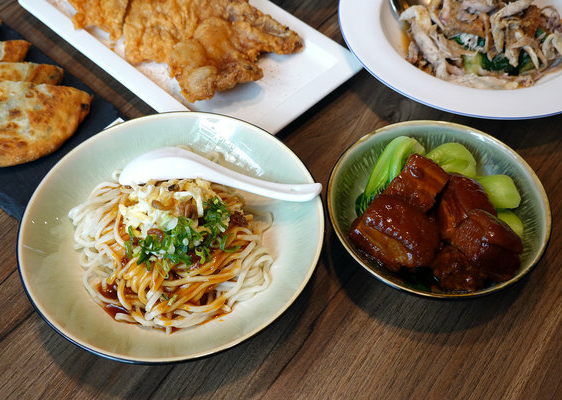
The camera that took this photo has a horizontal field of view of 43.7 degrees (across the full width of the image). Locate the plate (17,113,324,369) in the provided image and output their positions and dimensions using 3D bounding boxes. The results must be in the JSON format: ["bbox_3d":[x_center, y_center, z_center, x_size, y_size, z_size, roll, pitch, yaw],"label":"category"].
[{"bbox_3d":[-0.073,0.033,0.509,0.210,0.060,0.210,0,53,0],"label":"plate"}]

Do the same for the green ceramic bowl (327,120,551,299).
[{"bbox_3d":[0.112,0.017,0.522,0.158,0.056,0.158,0,53,0],"label":"green ceramic bowl"}]

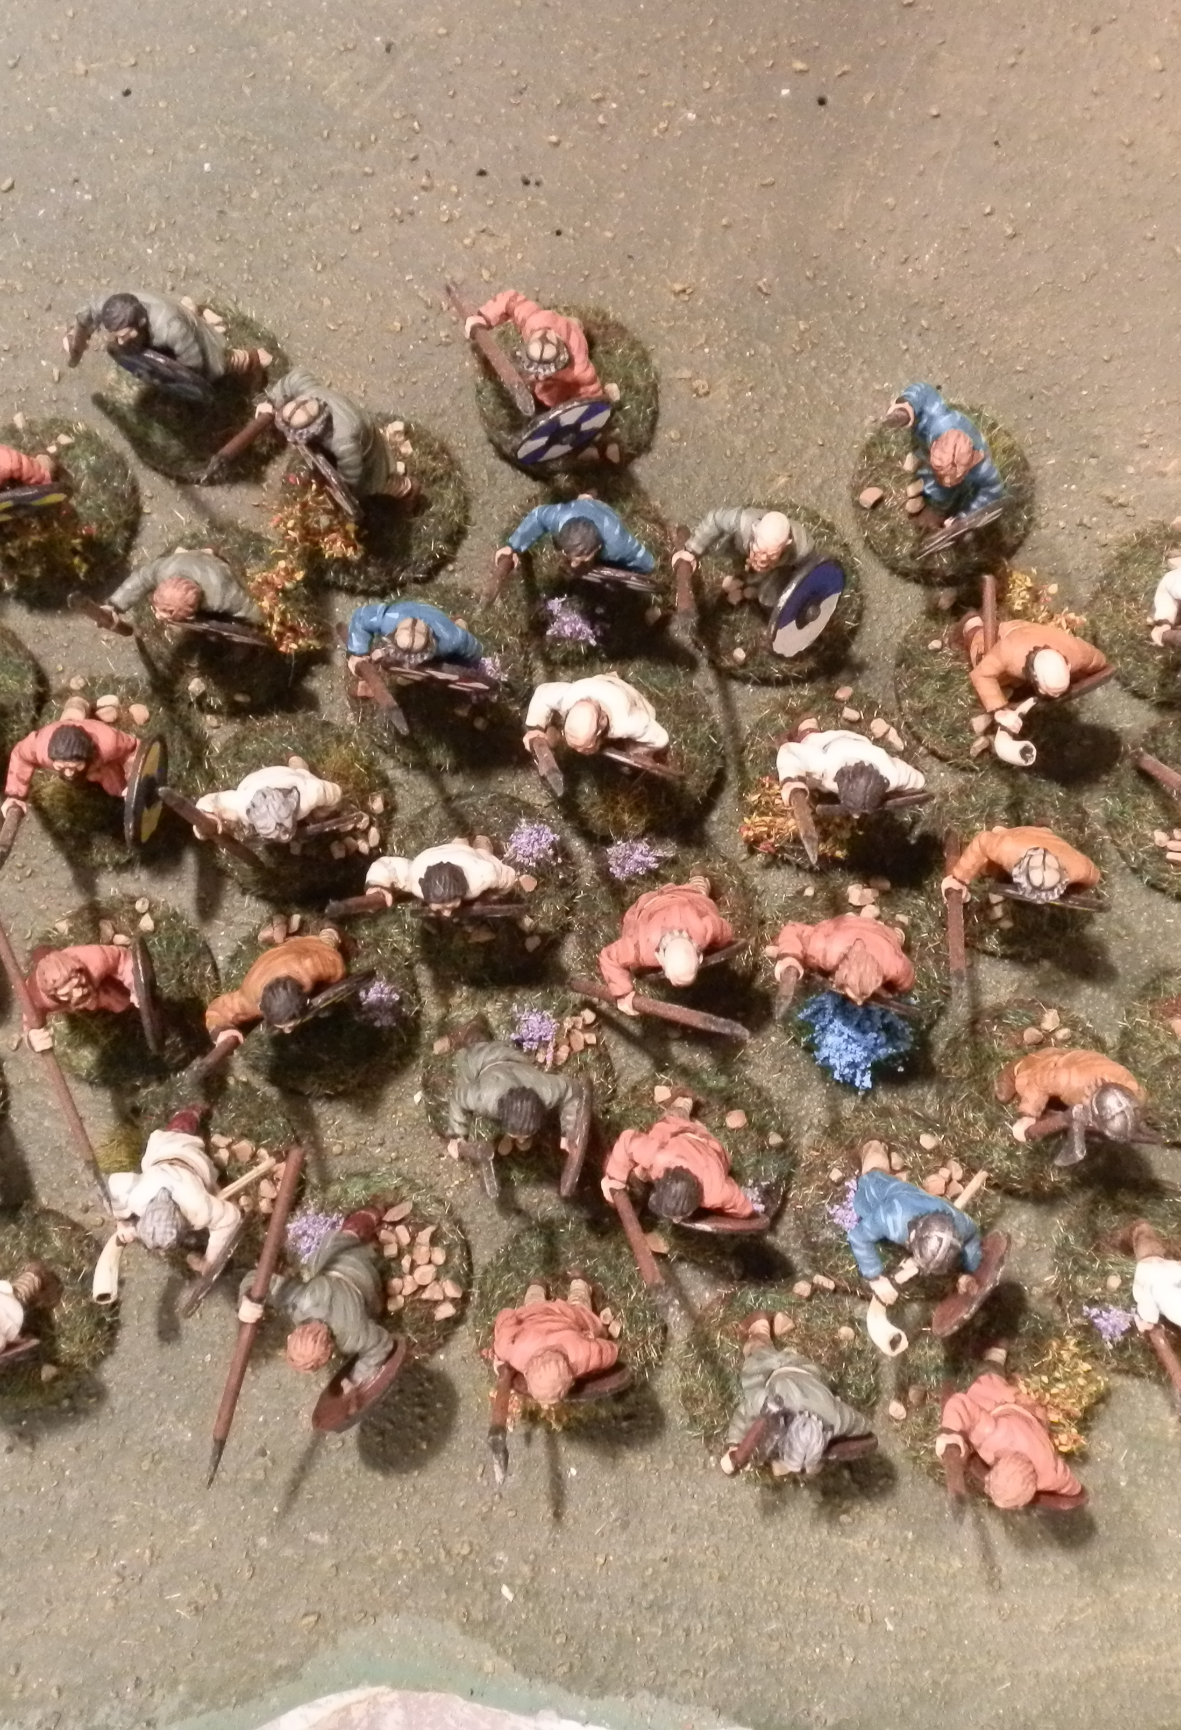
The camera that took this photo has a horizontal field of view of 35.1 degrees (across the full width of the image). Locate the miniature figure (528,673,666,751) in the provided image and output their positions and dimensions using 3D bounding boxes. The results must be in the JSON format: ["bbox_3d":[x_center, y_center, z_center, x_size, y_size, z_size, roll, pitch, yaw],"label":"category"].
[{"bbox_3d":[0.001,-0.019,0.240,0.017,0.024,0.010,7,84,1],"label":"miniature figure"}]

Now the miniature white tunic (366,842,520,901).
[{"bbox_3d":[-0.018,0.002,0.234,0.018,0.013,0.009,-2,83,0],"label":"miniature white tunic"}]

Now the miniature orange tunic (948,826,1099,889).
[{"bbox_3d":[0.053,0.000,0.234,0.017,0.013,0.009,7,83,1],"label":"miniature orange tunic"}]

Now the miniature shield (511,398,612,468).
[{"bbox_3d":[-0.003,-0.056,0.242,0.015,0.015,0.003,-28,84,-3],"label":"miniature shield"}]

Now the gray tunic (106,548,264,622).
[{"bbox_3d":[-0.052,-0.036,0.238,0.017,0.015,0.008,12,89,1],"label":"gray tunic"}]

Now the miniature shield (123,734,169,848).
[{"bbox_3d":[-0.057,-0.009,0.240,0.003,0.015,0.015,16,84,2],"label":"miniature shield"}]

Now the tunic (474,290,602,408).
[{"bbox_3d":[-0.007,-0.066,0.238,0.015,0.015,0.009,30,90,2],"label":"tunic"}]

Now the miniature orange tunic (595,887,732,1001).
[{"bbox_3d":[0.009,0.010,0.236,0.017,0.015,0.013,-6,89,1],"label":"miniature orange tunic"}]

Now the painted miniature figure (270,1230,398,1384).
[{"bbox_3d":[-0.032,0.055,0.237,0.016,0.025,0.015,25,88,3],"label":"painted miniature figure"}]

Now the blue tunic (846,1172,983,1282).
[{"bbox_3d":[0.041,0.045,0.235,0.016,0.015,0.011,0,89,1],"label":"blue tunic"}]

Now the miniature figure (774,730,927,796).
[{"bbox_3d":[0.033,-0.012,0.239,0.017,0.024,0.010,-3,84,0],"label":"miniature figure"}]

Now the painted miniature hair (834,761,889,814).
[{"bbox_3d":[0.032,-0.009,0.224,0.006,0.006,0.006,2,83,0],"label":"painted miniature hair"}]

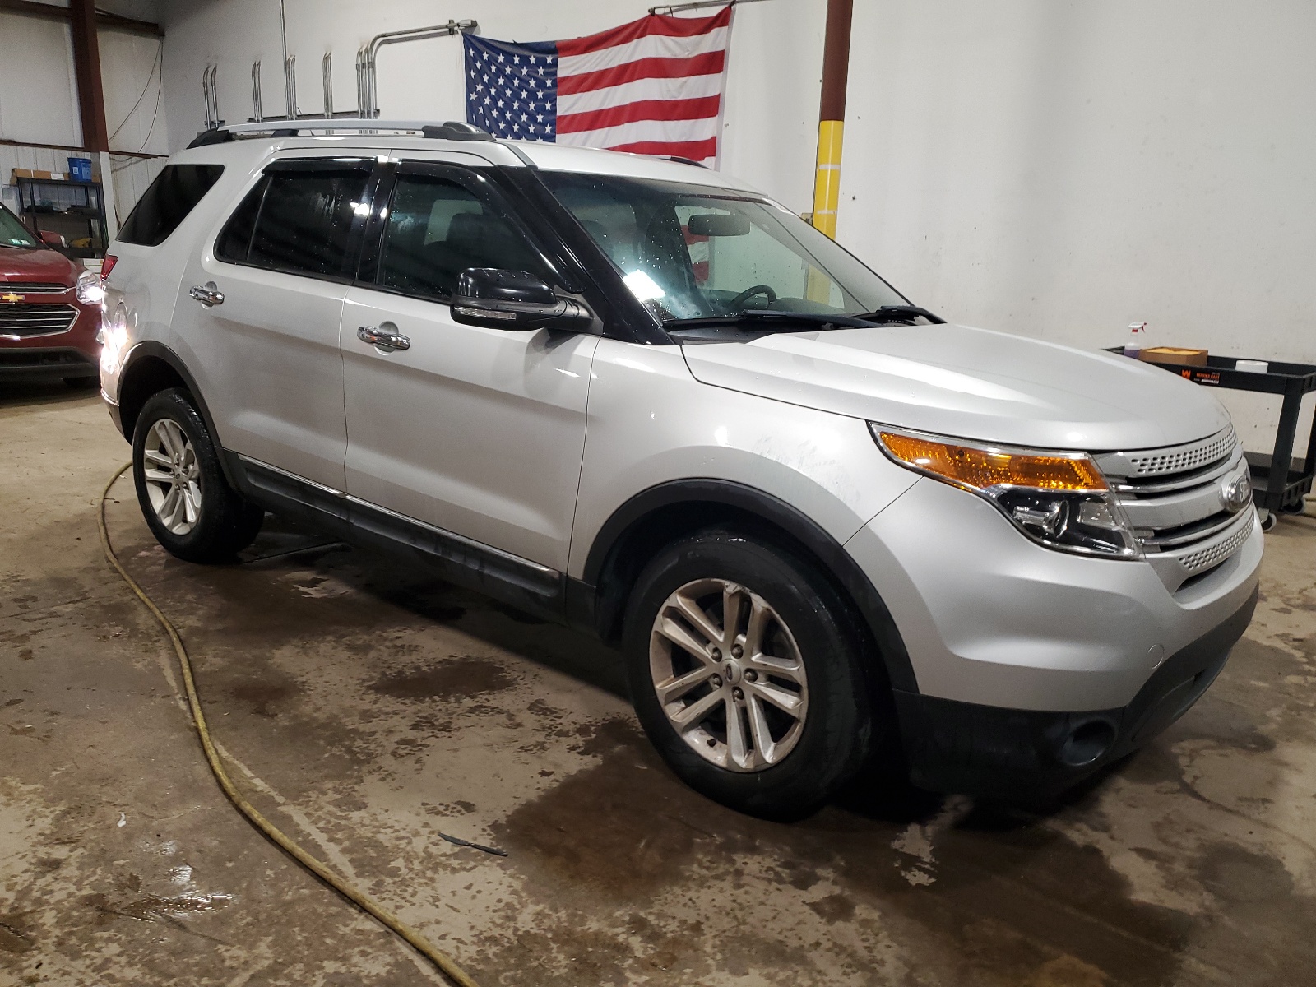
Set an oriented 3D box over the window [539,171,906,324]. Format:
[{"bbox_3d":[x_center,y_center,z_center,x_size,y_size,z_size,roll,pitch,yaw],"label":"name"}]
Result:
[{"bbox_3d":[0.307,-0.809,3.296,1.450,0.100,0.820,-15,57,-49],"label":"window"}]

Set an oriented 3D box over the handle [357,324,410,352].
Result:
[{"bbox_3d":[-0.836,-0.472,3.031,0.238,0.055,0.060,13,18,37],"label":"handle"}]

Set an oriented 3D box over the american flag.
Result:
[{"bbox_3d":[-0.799,-3.485,10.088,3.500,2.450,0.120,13,17,36],"label":"american flag"}]

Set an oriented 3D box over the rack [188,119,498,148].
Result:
[{"bbox_3d":[-1.282,-1.329,3.680,1.970,0.100,0.080,13,18,37],"label":"rack"}]

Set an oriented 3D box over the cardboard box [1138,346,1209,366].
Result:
[{"bbox_3d":[2.981,-0.757,5.723,0.330,0.120,0.260,-11,19,-42],"label":"cardboard box"}]

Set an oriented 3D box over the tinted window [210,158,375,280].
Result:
[{"bbox_3d":[-1.304,-0.989,3.534,0.931,0.429,0.060,13,-1,37],"label":"tinted window"}]

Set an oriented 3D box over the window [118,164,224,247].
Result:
[{"bbox_3d":[-2.084,-1.221,4.185,0.862,0.371,0.060,15,-4,41],"label":"window"}]

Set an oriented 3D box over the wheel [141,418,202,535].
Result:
[{"bbox_3d":[-1.998,-0.084,4.258,0.497,0.497,0.200,13,18,37],"label":"wheel"}]

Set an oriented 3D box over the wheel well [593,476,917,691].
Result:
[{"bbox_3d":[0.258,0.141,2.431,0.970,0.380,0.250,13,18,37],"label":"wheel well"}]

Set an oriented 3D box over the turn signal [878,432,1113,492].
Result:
[{"bbox_3d":[0.715,-0.060,2.108,0.500,0.135,0.125,0,14,-5],"label":"turn signal"}]

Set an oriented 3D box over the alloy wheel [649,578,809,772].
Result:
[{"bbox_3d":[0.227,0.439,2.533,0.497,0.497,0.200,14,18,39],"label":"alloy wheel"}]

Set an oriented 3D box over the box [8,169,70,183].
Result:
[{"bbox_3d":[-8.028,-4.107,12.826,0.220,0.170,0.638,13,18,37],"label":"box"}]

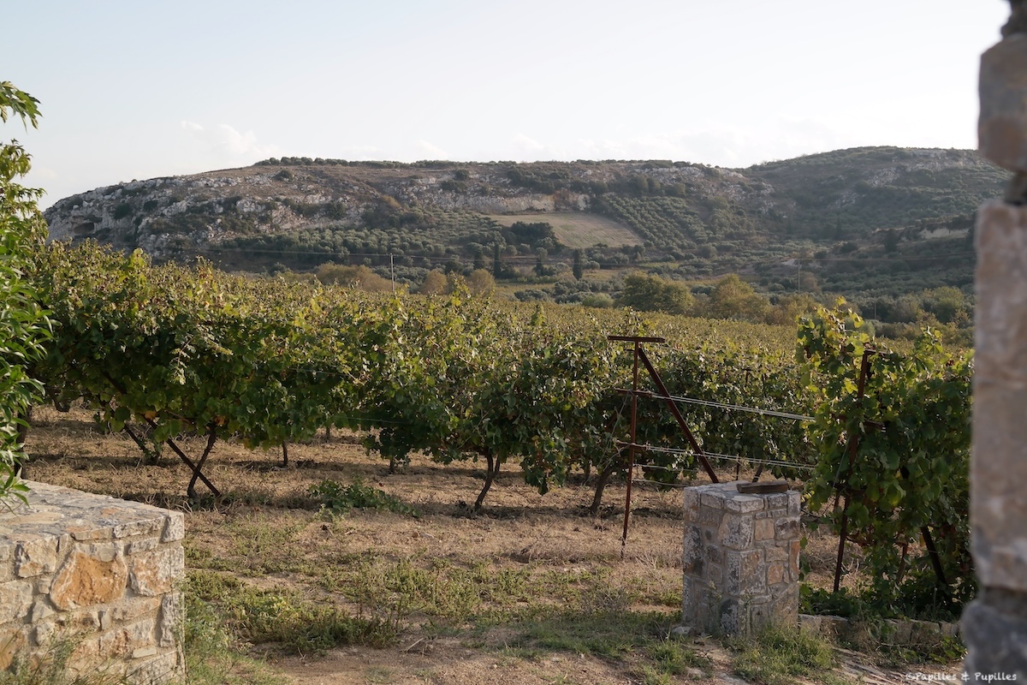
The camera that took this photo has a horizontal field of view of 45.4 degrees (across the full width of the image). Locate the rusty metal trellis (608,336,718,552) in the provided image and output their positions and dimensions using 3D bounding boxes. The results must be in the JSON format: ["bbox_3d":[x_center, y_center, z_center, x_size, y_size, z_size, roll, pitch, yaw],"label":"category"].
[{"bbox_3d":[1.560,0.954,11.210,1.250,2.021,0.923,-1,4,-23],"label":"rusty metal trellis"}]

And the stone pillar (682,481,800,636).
[{"bbox_3d":[1.560,1.476,8.389,0.553,0.930,0.548,-2,4,-34],"label":"stone pillar"}]

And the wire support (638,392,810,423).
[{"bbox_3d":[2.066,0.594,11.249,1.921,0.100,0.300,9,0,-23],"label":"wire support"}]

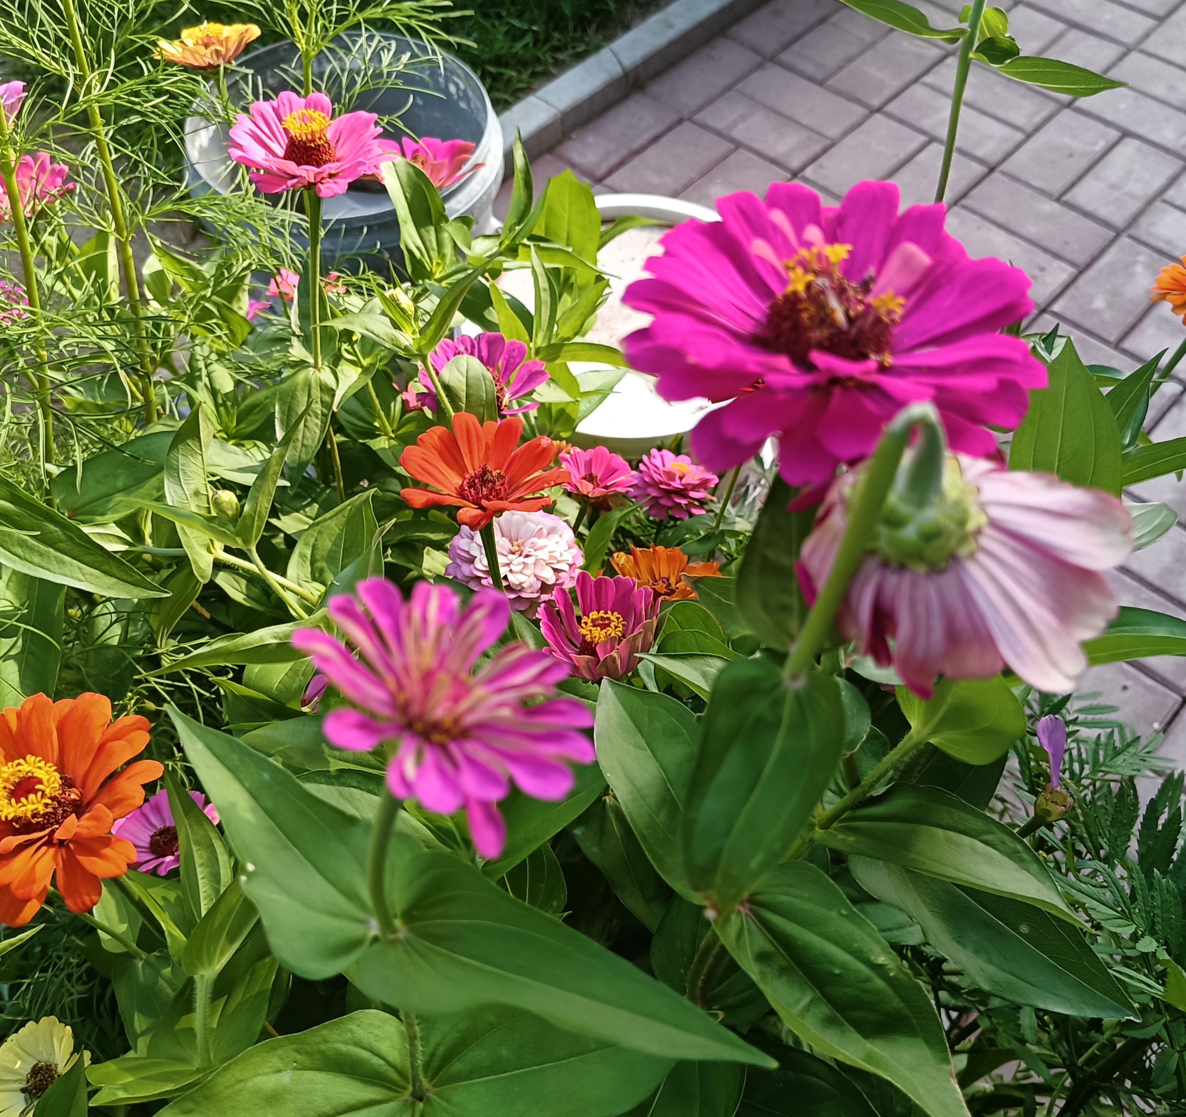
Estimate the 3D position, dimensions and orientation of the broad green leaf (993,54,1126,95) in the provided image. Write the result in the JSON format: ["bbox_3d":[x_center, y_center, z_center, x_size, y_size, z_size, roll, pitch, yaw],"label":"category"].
[{"bbox_3d":[0.184,-0.193,0.463,0.055,0.012,0.024,11,62,5],"label":"broad green leaf"}]

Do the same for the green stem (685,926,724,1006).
[{"bbox_3d":[0.048,0.176,0.500,0.010,0.090,0.010,0,51,-2],"label":"green stem"}]

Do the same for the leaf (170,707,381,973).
[{"bbox_3d":[-0.120,0.094,0.400,0.106,0.025,0.046,41,65,16],"label":"leaf"}]

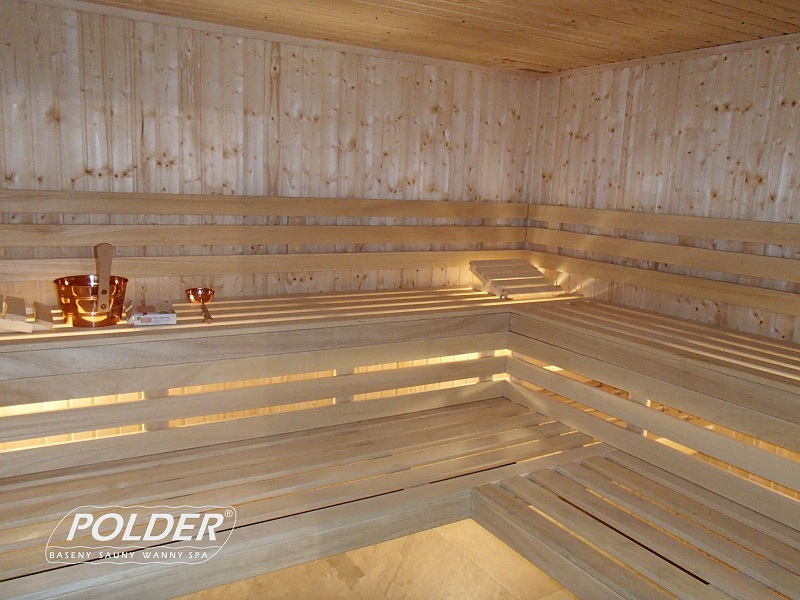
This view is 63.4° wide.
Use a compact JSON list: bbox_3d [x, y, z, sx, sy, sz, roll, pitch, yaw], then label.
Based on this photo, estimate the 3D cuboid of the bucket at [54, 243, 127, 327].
[{"bbox_3d":[-1.083,-0.063,2.288,0.238,0.294,0.273,-7,13,-42],"label":"bucket"}]

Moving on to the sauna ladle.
[{"bbox_3d":[-0.778,0.020,2.567,0.116,0.059,0.443,-1,11,-21],"label":"sauna ladle"}]

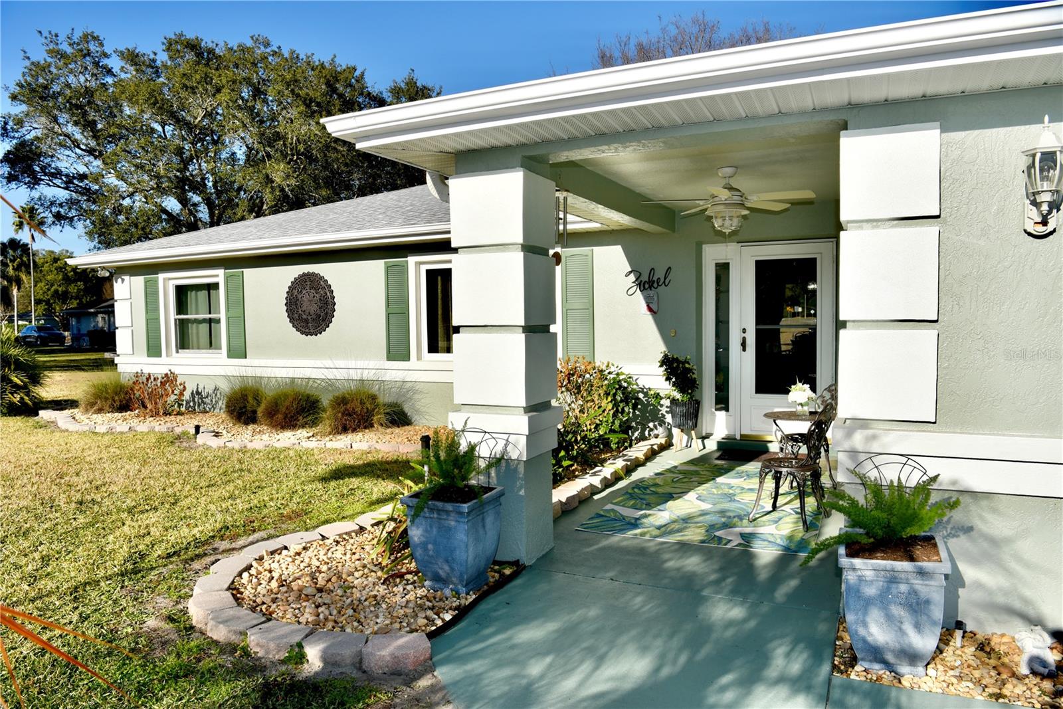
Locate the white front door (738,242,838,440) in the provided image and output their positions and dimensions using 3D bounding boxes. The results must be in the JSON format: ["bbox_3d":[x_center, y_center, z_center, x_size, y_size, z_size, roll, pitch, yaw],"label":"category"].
[{"bbox_3d":[2.684,-0.140,7.447,0.954,2.067,0.060,1,3,25],"label":"white front door"}]

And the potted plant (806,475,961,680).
[{"bbox_3d":[1.402,0.857,2.873,0.589,0.798,0.532,1,3,25],"label":"potted plant"}]

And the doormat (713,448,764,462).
[{"bbox_3d":[2.288,1.028,6.984,0.856,0.020,0.545,1,3,25],"label":"doormat"}]

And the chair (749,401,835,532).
[{"bbox_3d":[1.782,0.727,4.775,0.480,0.828,0.420,2,3,41],"label":"chair"}]

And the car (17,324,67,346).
[{"bbox_3d":[-39.378,-1.549,57.000,1.850,1.580,4.600,-1,3,-10],"label":"car"}]

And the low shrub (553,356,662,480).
[{"bbox_3d":[0.642,0.539,6.891,1.140,0.969,1.425,1,3,25],"label":"low shrub"}]

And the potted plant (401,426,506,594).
[{"bbox_3d":[-0.422,0.815,3.865,0.420,0.870,0.430,1,3,24],"label":"potted plant"}]

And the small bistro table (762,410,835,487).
[{"bbox_3d":[2.048,0.789,5.377,0.580,0.654,0.580,1,3,25],"label":"small bistro table"}]

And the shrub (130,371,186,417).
[{"bbox_3d":[-5.568,0.578,10.579,0.855,0.684,0.741,1,3,25],"label":"shrub"}]

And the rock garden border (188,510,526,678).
[{"bbox_3d":[-0.862,1.217,3.946,1.766,0.140,2.001,1,3,25],"label":"rock garden border"}]

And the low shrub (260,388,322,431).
[{"bbox_3d":[-3.201,0.723,9.420,0.820,0.550,0.780,1,3,24],"label":"low shrub"}]

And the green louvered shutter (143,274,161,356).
[{"bbox_3d":[-5.917,-0.590,11.053,0.345,1.270,0.045,1,3,25],"label":"green louvered shutter"}]

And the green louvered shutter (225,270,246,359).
[{"bbox_3d":[-4.335,-0.574,10.418,0.375,1.282,0.040,1,3,25],"label":"green louvered shutter"}]

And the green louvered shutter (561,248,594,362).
[{"bbox_3d":[0.528,-0.568,8.044,0.366,1.270,0.045,1,3,25],"label":"green louvered shutter"}]

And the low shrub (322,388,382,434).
[{"bbox_3d":[-2.246,0.674,8.931,0.750,0.541,0.750,-1,3,0],"label":"low shrub"}]

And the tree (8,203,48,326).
[{"bbox_3d":[-44.557,-7.194,63.000,3.000,12.400,3.000,-2,3,-35],"label":"tree"}]

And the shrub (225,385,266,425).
[{"bbox_3d":[-3.971,0.698,9.850,0.570,0.550,0.570,1,3,24],"label":"shrub"}]

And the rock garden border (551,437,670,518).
[{"bbox_3d":[0.713,1.037,6.183,0.290,0.120,3.381,1,3,25],"label":"rock garden border"}]

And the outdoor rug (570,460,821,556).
[{"bbox_3d":[1.503,1.121,5.627,1.502,0.012,2.499,1,3,24],"label":"outdoor rug"}]

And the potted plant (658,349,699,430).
[{"bbox_3d":[1.586,0.398,7.572,0.440,0.880,0.420,1,3,24],"label":"potted plant"}]

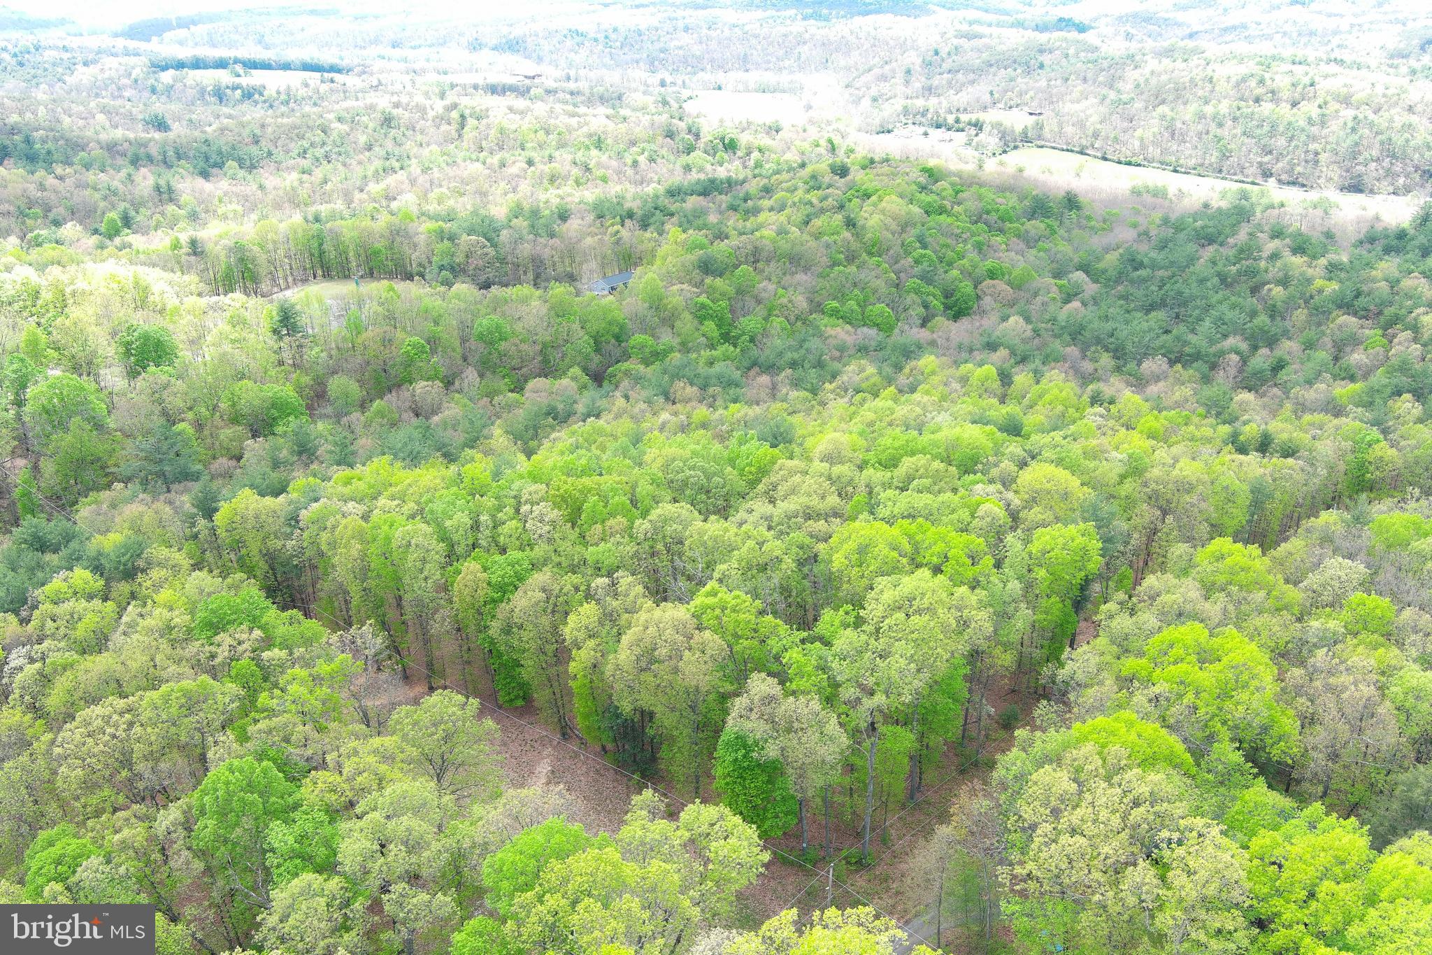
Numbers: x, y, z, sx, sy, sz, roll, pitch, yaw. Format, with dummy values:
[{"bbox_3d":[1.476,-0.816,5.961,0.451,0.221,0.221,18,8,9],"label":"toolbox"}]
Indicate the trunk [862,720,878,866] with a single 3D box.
[{"bbox_3d":[11.697,23.859,87.005,0.600,13.420,0.600,0,27,0],"label":"trunk"}]

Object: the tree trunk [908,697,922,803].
[{"bbox_3d":[16.285,22.048,93.521,0.580,10.850,0.580,0,27,0],"label":"tree trunk"}]

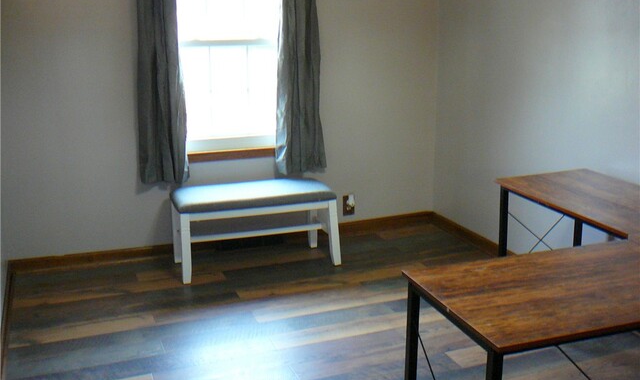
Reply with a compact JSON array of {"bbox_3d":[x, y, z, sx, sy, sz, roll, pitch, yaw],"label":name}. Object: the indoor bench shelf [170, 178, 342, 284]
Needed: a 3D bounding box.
[{"bbox_3d":[-0.396,0.222,3.962,0.975,0.487,0.405,-5,16,-20],"label":"indoor bench shelf"}]

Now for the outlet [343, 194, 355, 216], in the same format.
[{"bbox_3d":[0.211,0.113,4.593,0.085,0.140,0.022,-5,16,-20],"label":"outlet"}]

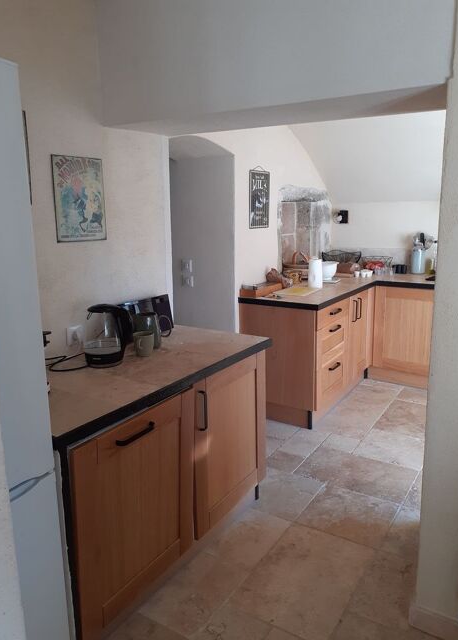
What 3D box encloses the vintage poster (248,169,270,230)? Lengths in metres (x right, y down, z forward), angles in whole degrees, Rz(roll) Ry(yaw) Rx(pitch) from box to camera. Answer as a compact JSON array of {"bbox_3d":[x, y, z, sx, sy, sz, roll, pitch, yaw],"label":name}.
[{"bbox_3d":[0.235,-0.883,3.661,0.015,0.417,0.293,7,15,33],"label":"vintage poster"}]

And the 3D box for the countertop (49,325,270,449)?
[{"bbox_3d":[-0.412,0.207,2.131,0.622,0.043,1.304,7,15,33],"label":"countertop"}]

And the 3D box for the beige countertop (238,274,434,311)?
[{"bbox_3d":[1.086,-0.245,3.963,1.237,0.043,1.812,7,15,33],"label":"beige countertop"}]

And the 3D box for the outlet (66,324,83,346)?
[{"bbox_3d":[-0.684,0.075,2.238,0.024,0.083,0.080,7,15,33],"label":"outlet"}]

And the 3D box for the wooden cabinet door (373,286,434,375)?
[{"bbox_3d":[1.553,0.098,4.341,0.595,0.715,0.030,7,14,32],"label":"wooden cabinet door"}]

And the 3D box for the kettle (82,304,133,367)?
[{"bbox_3d":[-0.542,0.065,2.132,0.212,0.237,0.162,0,13,4],"label":"kettle"}]

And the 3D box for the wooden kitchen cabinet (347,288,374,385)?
[{"bbox_3d":[0.854,0.139,4.205,0.535,0.798,0.571,7,15,33],"label":"wooden kitchen cabinet"}]

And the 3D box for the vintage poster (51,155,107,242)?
[{"bbox_3d":[-0.646,-0.527,2.191,0.012,0.358,0.273,7,15,33],"label":"vintage poster"}]

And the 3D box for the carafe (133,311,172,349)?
[{"bbox_3d":[-0.362,0.059,2.330,0.177,0.157,0.126,-3,13,-7],"label":"carafe"}]

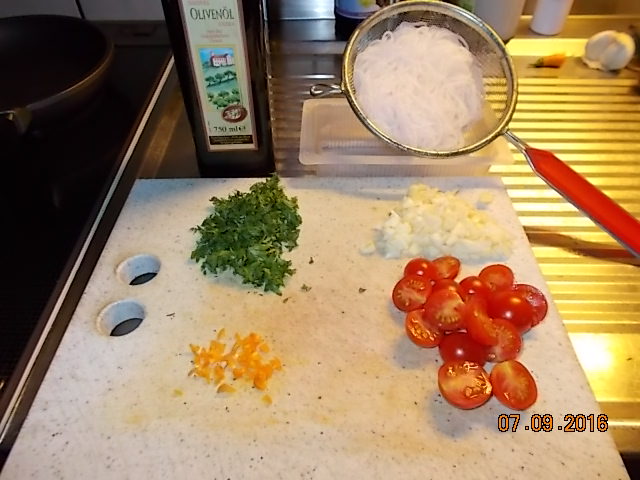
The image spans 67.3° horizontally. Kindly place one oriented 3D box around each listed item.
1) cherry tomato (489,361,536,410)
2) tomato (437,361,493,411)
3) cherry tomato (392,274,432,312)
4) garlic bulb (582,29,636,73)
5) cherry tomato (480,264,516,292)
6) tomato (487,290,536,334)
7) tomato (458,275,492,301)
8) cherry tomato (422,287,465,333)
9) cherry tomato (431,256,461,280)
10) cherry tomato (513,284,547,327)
[{"bbox_3d":[0.110,0.083,0.273,0.026,0.017,0.029,0,50,0],"label":"cherry tomato"},{"bbox_3d":[0.083,0.084,0.274,0.031,0.017,0.028,-1,60,1],"label":"tomato"},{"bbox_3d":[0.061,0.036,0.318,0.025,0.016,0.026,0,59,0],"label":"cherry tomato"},{"bbox_3d":[0.362,-0.236,0.602,0.054,0.047,0.052,0,45,0],"label":"garlic bulb"},{"bbox_3d":[0.121,0.028,0.327,0.025,0.017,0.025,0,53,0],"label":"cherry tomato"},{"bbox_3d":[0.121,0.046,0.309,0.028,0.018,0.028,0,45,0],"label":"tomato"},{"bbox_3d":[0.105,0.034,0.325,0.025,0.015,0.025,-1,45,1],"label":"tomato"},{"bbox_3d":[0.078,0.044,0.303,0.027,0.015,0.027,-1,70,1],"label":"cherry tomato"},{"bbox_3d":[0.088,0.021,0.334,0.022,0.017,0.023,-8,50,8],"label":"cherry tomato"},{"bbox_3d":[0.136,0.043,0.315,0.026,0.015,0.027,7,49,-6],"label":"cherry tomato"}]

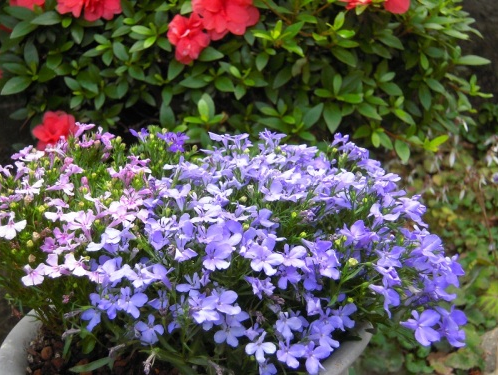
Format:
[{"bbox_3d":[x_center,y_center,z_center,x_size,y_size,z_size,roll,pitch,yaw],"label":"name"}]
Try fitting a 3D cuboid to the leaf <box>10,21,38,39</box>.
[{"bbox_3d":[-0.256,-0.179,0.970,0.037,0.006,0.018,-32,56,-9],"label":"leaf"}]

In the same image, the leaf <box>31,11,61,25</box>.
[{"bbox_3d":[-0.230,-0.192,0.970,0.035,0.006,0.018,-17,52,-10],"label":"leaf"}]

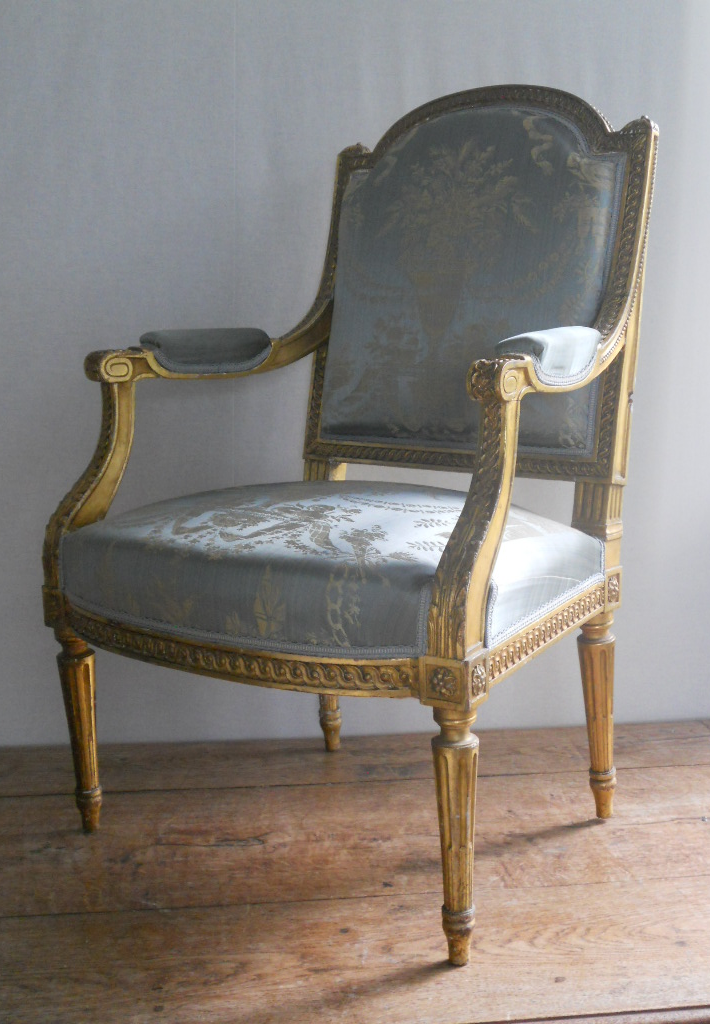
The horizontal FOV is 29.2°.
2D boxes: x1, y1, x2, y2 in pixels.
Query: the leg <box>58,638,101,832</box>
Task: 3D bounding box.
[{"bbox_3d":[-0.357,0.280,1.783,0.049,0.286,0.049,6,13,39],"label":"leg"}]

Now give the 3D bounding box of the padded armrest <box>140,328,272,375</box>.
[{"bbox_3d":[-0.207,-0.217,1.855,0.201,0.064,0.064,-11,13,-41],"label":"padded armrest"}]

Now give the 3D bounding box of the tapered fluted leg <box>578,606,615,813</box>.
[{"bbox_3d":[0.317,0.258,1.754,0.049,0.286,0.049,-2,10,0],"label":"tapered fluted leg"}]

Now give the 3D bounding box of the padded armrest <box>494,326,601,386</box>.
[{"bbox_3d":[0.211,-0.172,1.511,0.064,0.064,0.201,4,12,31],"label":"padded armrest"}]

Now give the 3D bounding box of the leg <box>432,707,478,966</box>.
[{"bbox_3d":[0.105,0.329,1.403,0.049,0.286,0.049,-2,10,0],"label":"leg"}]

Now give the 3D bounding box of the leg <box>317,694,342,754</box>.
[{"bbox_3d":[-0.044,0.219,2.051,0.049,0.286,0.049,6,13,39],"label":"leg"}]

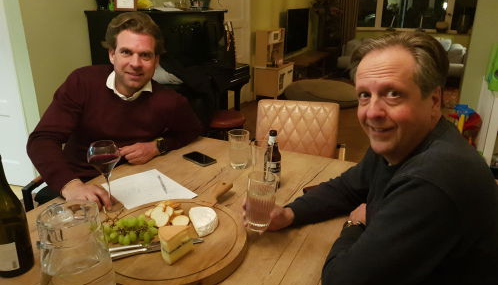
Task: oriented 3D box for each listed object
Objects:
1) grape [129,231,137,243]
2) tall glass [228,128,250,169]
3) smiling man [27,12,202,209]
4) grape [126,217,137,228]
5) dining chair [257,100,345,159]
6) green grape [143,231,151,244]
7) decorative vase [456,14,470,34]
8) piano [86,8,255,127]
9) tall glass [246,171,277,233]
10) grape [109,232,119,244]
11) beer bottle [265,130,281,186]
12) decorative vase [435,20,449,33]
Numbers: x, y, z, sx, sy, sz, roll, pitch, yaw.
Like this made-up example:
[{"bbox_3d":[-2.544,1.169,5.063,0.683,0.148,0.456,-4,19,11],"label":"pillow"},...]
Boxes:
[{"bbox_3d":[-0.294,0.240,0.945,0.020,0.026,0.021,-4,20,-11],"label":"grape"},{"bbox_3d":[-0.037,0.029,1.482,0.081,0.142,0.081,0,19,0],"label":"tall glass"},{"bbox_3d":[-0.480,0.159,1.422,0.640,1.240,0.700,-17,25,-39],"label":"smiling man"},{"bbox_3d":[-0.312,0.213,0.996,0.023,0.023,0.023,0,19,0],"label":"grape"},{"bbox_3d":[0.234,0.243,2.076,0.530,0.860,0.580,5,19,13],"label":"dining chair"},{"bbox_3d":[-0.259,0.240,0.945,0.020,0.026,0.021,-4,20,-11],"label":"green grape"},{"bbox_3d":[4.524,-2.510,7.900,0.280,0.410,0.280,8,21,22],"label":"decorative vase"},{"bbox_3d":[-0.605,-0.496,3.496,0.640,1.330,1.500,9,20,23],"label":"piano"},{"bbox_3d":[0.033,0.169,1.056,0.081,0.147,0.081,3,18,-1],"label":"tall glass"},{"bbox_3d":[-0.344,0.241,0.950,0.023,0.025,0.023,-4,20,-11],"label":"grape"},{"bbox_3d":[0.083,0.054,1.309,0.061,0.208,0.061,0,19,0],"label":"beer bottle"},{"bbox_3d":[4.218,-2.542,8.208,0.280,0.290,0.280,0,19,0],"label":"decorative vase"}]

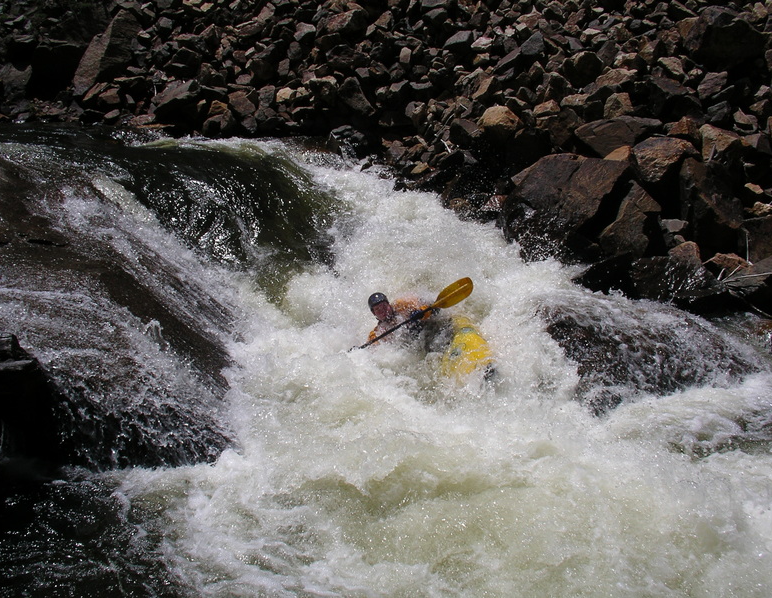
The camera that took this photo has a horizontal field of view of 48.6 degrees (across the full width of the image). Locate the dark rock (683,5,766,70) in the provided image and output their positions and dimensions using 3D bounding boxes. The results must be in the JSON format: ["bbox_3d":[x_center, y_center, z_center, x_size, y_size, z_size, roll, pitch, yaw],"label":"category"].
[{"bbox_3d":[5.128,-3.934,12.900,1.280,0.860,1.000,8,22,22],"label":"dark rock"}]

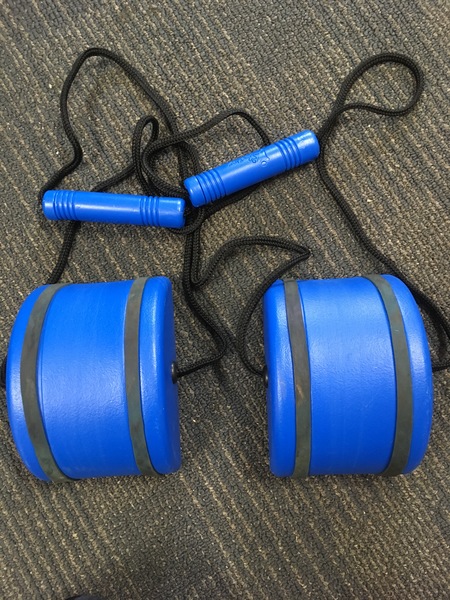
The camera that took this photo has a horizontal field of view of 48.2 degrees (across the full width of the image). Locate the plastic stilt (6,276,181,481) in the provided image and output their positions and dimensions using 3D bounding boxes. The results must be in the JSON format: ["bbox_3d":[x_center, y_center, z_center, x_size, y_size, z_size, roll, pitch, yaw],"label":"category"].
[{"bbox_3d":[-0.100,0.061,0.387,0.114,0.074,0.160,-4,84,1],"label":"plastic stilt"}]

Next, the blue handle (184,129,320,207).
[{"bbox_3d":[0.023,-0.110,0.420,0.119,0.025,0.025,-22,84,2],"label":"blue handle"}]

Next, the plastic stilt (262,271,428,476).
[{"bbox_3d":[0.090,0.058,0.382,0.114,0.074,0.160,-2,84,1],"label":"plastic stilt"}]

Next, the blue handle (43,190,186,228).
[{"bbox_3d":[-0.092,-0.076,0.418,0.119,0.025,0.025,4,84,2],"label":"blue handle"}]

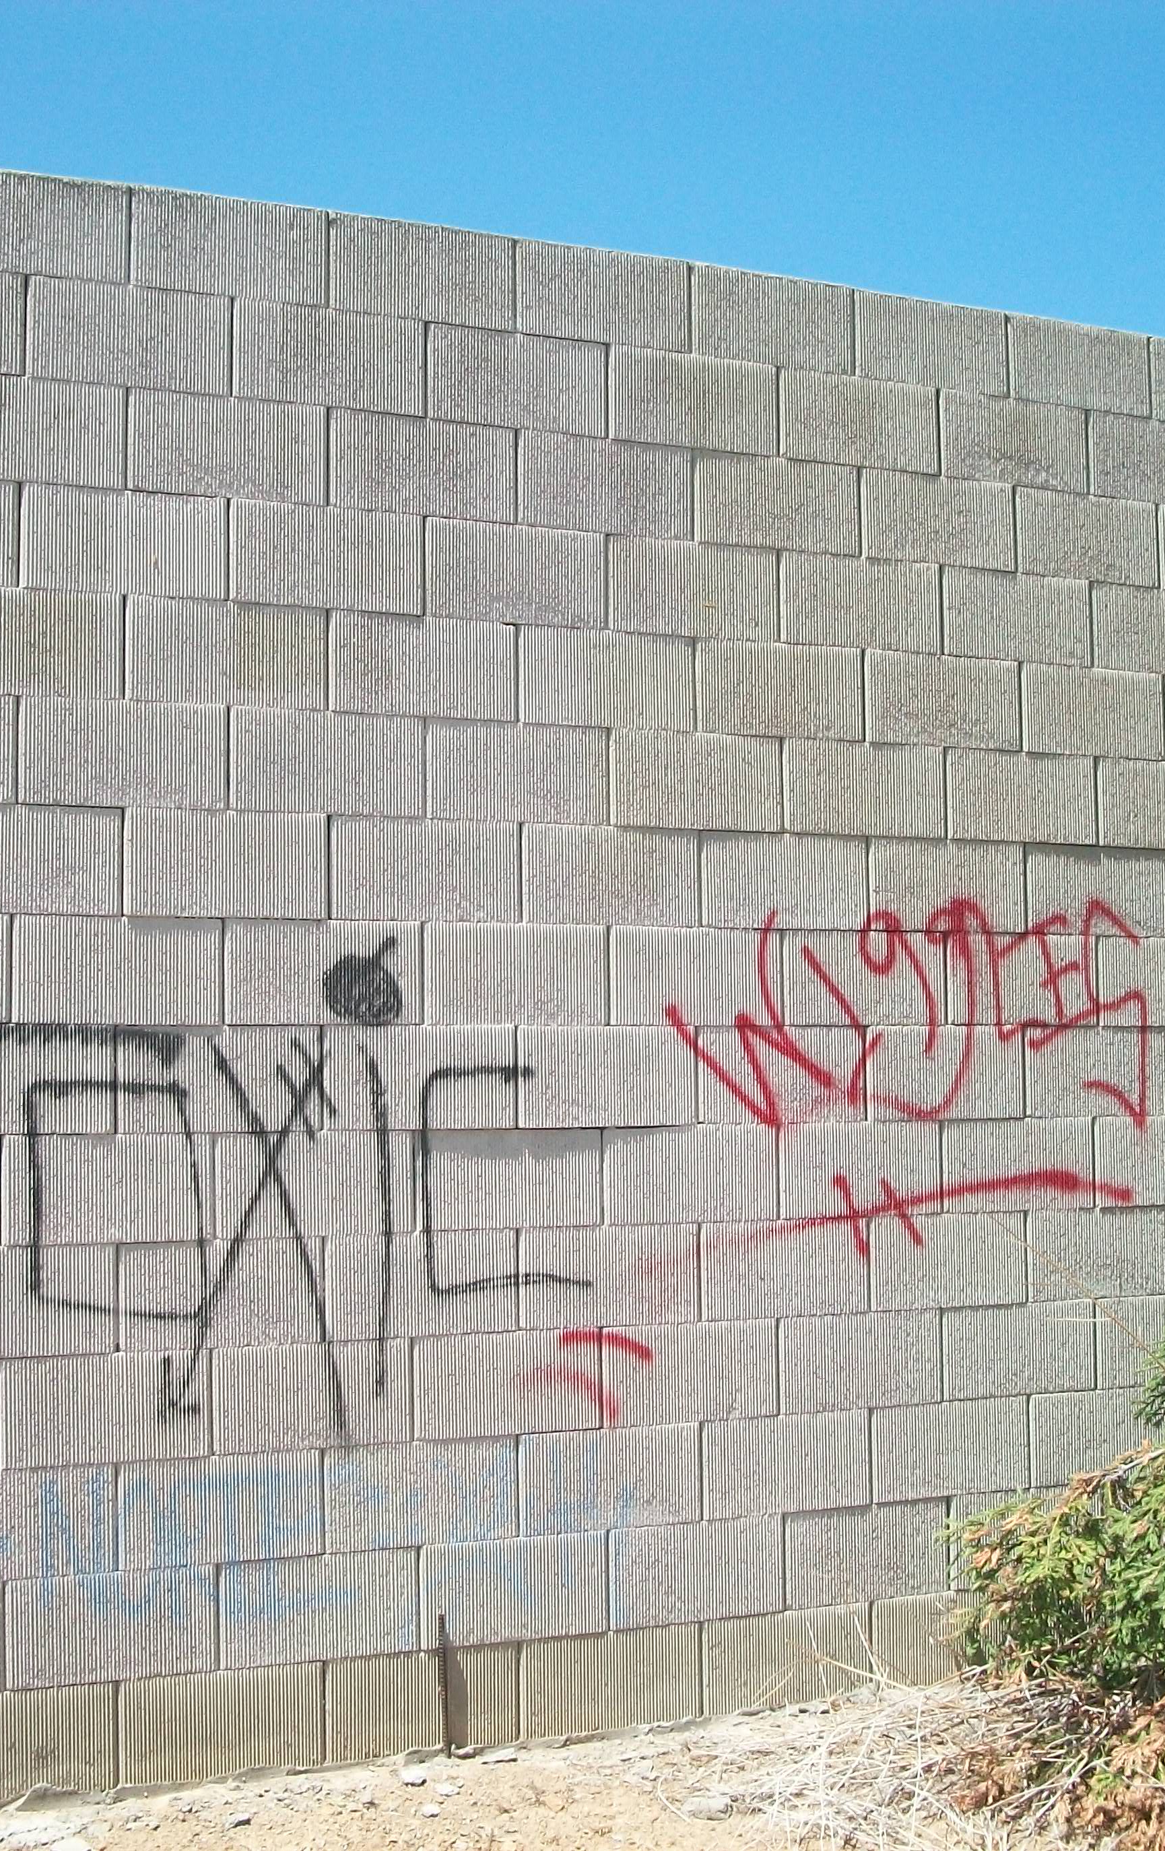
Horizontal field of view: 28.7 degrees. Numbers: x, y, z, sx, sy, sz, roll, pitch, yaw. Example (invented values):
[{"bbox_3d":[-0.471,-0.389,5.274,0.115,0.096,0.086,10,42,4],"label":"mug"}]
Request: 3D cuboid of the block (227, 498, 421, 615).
[{"bbox_3d":[-0.535,-0.722,4.625,0.397,0.196,0.180,1,-4,-23],"label":"block"}]

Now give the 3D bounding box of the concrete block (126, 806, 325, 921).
[{"bbox_3d":[-0.719,-0.114,4.484,0.400,0.197,0.170,1,-4,-23],"label":"concrete block"}]

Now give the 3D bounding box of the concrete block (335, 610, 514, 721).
[{"bbox_3d":[-0.346,-0.508,4.620,0.398,0.198,0.170,1,-4,-24],"label":"concrete block"}]

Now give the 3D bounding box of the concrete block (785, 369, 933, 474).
[{"bbox_3d":[0.583,-1.102,5.119,0.397,0.196,0.180,1,-4,-23],"label":"concrete block"}]

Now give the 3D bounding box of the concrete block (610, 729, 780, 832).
[{"bbox_3d":[0.202,-0.298,4.844,0.395,0.197,0.180,1,-4,-22],"label":"concrete block"}]

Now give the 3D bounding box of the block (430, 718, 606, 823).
[{"bbox_3d":[-0.164,-0.312,4.734,0.400,0.197,0.170,1,-4,-23],"label":"block"}]

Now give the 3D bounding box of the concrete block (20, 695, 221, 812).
[{"bbox_3d":[-0.915,-0.324,4.432,0.398,0.200,0.175,1,-4,-22],"label":"concrete block"}]

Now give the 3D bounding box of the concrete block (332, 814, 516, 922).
[{"bbox_3d":[-0.341,-0.105,4.609,0.395,0.197,0.180,1,-4,-22],"label":"concrete block"}]

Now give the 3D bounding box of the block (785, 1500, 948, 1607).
[{"bbox_3d":[0.574,1.344,4.945,0.397,0.196,0.180,1,-4,-23],"label":"block"}]

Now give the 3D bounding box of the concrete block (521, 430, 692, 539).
[{"bbox_3d":[0.013,-0.910,4.815,0.395,0.195,0.175,1,-3,-24],"label":"concrete block"}]

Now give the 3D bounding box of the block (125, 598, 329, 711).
[{"bbox_3d":[-0.718,-0.521,4.494,0.397,0.197,0.170,1,-4,-23],"label":"block"}]

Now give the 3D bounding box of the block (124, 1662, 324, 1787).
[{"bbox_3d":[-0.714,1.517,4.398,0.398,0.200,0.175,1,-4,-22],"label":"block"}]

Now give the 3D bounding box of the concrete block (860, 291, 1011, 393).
[{"bbox_3d":[0.742,-1.296,5.164,0.395,0.195,0.175,1,-3,-24],"label":"concrete block"}]

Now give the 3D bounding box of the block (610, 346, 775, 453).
[{"bbox_3d":[0.197,-1.108,4.909,0.395,0.195,0.175,1,-3,-24],"label":"block"}]

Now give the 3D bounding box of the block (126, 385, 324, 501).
[{"bbox_3d":[-0.726,-0.929,4.560,0.397,0.196,0.180,1,-4,-23],"label":"block"}]

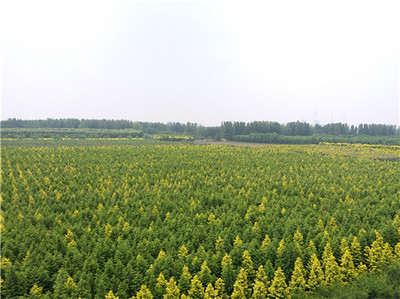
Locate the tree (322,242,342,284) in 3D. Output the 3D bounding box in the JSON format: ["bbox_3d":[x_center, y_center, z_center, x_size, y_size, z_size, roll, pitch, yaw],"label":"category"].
[{"bbox_3d":[15.007,13.633,37.984,2.300,5.400,2.300,1,4,0],"label":"tree"}]

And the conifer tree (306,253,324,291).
[{"bbox_3d":[13.055,14.273,36.913,2.100,4.900,2.100,1,4,0],"label":"conifer tree"}]

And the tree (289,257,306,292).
[{"bbox_3d":[10.868,14.327,35.714,2.100,4.900,2.100,1,4,0],"label":"tree"}]

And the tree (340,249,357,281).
[{"bbox_3d":[16.131,12.810,35.282,1.800,4.100,1.800,0,4,0],"label":"tree"}]

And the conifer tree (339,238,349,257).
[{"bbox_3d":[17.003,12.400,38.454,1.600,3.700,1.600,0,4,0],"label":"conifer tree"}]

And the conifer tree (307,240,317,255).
[{"bbox_3d":[14.084,13.822,41.033,1.800,4.500,1.800,1,4,0],"label":"conifer tree"}]

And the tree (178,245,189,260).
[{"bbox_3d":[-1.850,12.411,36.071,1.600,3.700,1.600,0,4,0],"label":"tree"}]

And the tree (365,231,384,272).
[{"bbox_3d":[21.149,12.320,39.378,2.400,5.000,2.400,0,4,0],"label":"tree"}]

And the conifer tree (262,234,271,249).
[{"bbox_3d":[8.901,13.633,43.189,1.800,4.500,1.800,1,4,0],"label":"conifer tree"}]

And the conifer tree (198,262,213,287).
[{"bbox_3d":[0.562,14.100,34.506,1.800,4.500,1.800,1,4,0],"label":"conifer tree"}]

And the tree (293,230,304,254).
[{"bbox_3d":[12.538,12.319,41.328,1.700,4.000,1.700,0,4,0],"label":"tree"}]

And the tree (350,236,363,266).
[{"bbox_3d":[19.920,13.632,41.475,2.000,4.900,2.000,1,4,0],"label":"tree"}]

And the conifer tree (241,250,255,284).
[{"bbox_3d":[5.030,12.776,34.477,1.700,4.100,1.700,0,4,0],"label":"conifer tree"}]

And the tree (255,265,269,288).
[{"bbox_3d":[5.854,12.921,30.978,1.600,3.900,1.600,0,4,0],"label":"tree"}]

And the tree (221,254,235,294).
[{"bbox_3d":[3.069,14.199,36.508,1.900,4.900,1.900,1,4,0],"label":"tree"}]

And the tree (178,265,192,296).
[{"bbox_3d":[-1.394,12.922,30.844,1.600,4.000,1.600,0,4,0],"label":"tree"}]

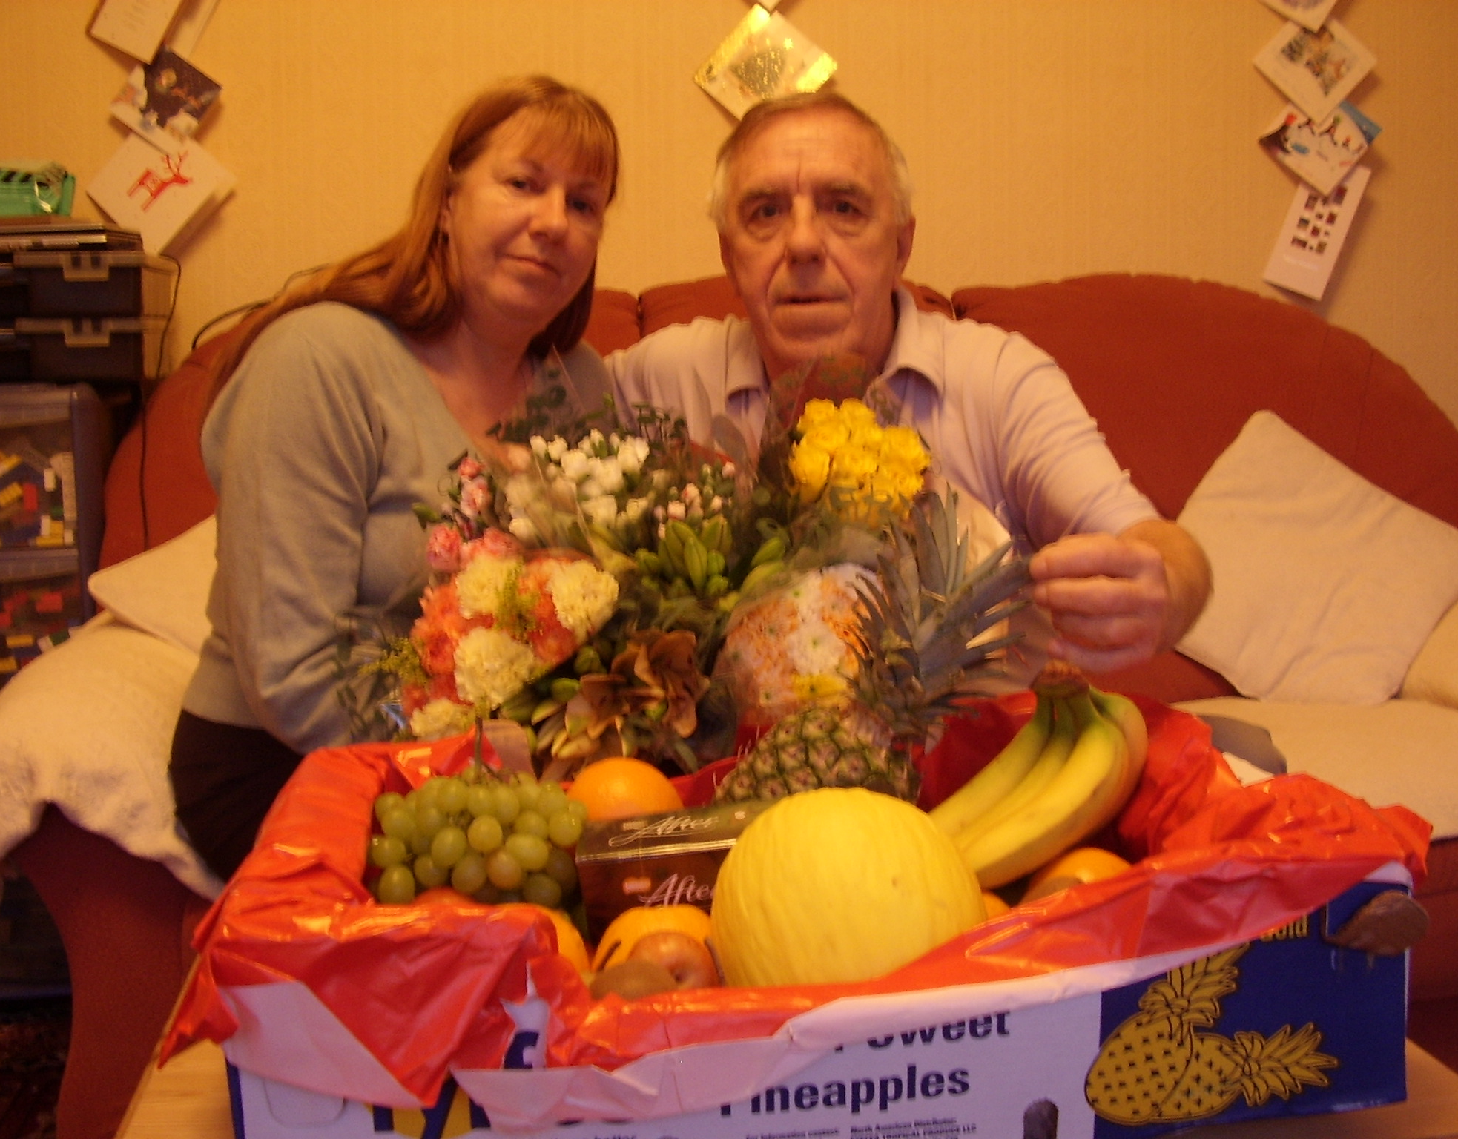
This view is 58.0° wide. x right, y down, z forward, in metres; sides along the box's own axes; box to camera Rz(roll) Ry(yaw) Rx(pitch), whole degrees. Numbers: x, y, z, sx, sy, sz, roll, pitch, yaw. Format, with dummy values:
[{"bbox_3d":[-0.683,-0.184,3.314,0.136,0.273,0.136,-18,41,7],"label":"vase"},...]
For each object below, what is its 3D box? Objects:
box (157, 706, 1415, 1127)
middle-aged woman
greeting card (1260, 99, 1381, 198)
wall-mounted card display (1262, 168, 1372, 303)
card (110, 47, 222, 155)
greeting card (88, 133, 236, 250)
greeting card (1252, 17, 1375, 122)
[{"bbox_3d":[0.042,0.199,0.852,0.640,0.150,0.430,-2,6,-10],"label":"box"},{"bbox_3d":[-0.264,0.132,1.280,0.500,1.195,0.700,-5,7,-36],"label":"middle-aged woman"},{"bbox_3d":[0.912,-0.667,2.030,0.134,0.132,0.022,40,2,-7],"label":"greeting card"},{"bbox_3d":[0.908,-0.532,2.030,0.097,0.215,0.020,20,4,-6],"label":"wall-mounted card display"},{"bbox_3d":[-0.814,-0.677,1.900,0.121,0.119,0.020,41,1,-7],"label":"card"},{"bbox_3d":[-0.821,-0.552,1.900,0.147,0.142,0.022,-44,7,1],"label":"greeting card"},{"bbox_3d":[0.905,-0.784,2.030,0.139,0.133,0.020,42,1,-7],"label":"greeting card"}]

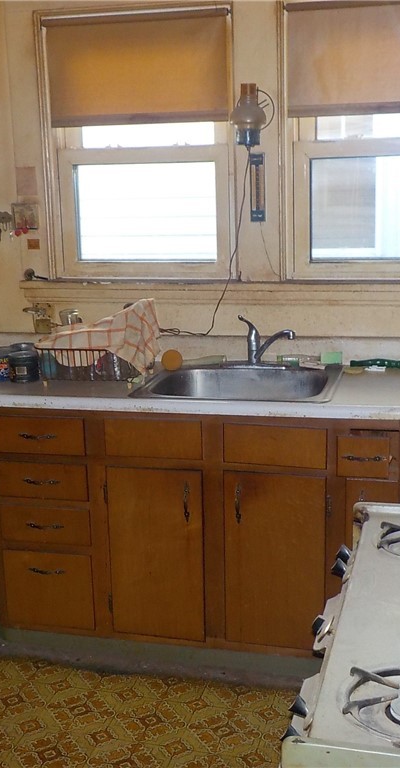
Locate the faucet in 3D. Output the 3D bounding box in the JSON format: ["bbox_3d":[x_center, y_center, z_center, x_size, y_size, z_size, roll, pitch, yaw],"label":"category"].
[{"bbox_3d":[0.236,-0.149,3.144,0.060,0.185,0.240,-13,17,-41],"label":"faucet"}]

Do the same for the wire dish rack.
[{"bbox_3d":[-0.352,-0.080,3.112,0.350,0.123,0.300,2,13,16],"label":"wire dish rack"}]

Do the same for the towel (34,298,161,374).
[{"bbox_3d":[-0.348,-0.171,3.079,0.390,0.240,0.260,2,13,16],"label":"towel"}]

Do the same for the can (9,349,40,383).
[{"bbox_3d":[-0.623,-0.065,3.151,0.106,0.100,0.106,2,13,16],"label":"can"}]

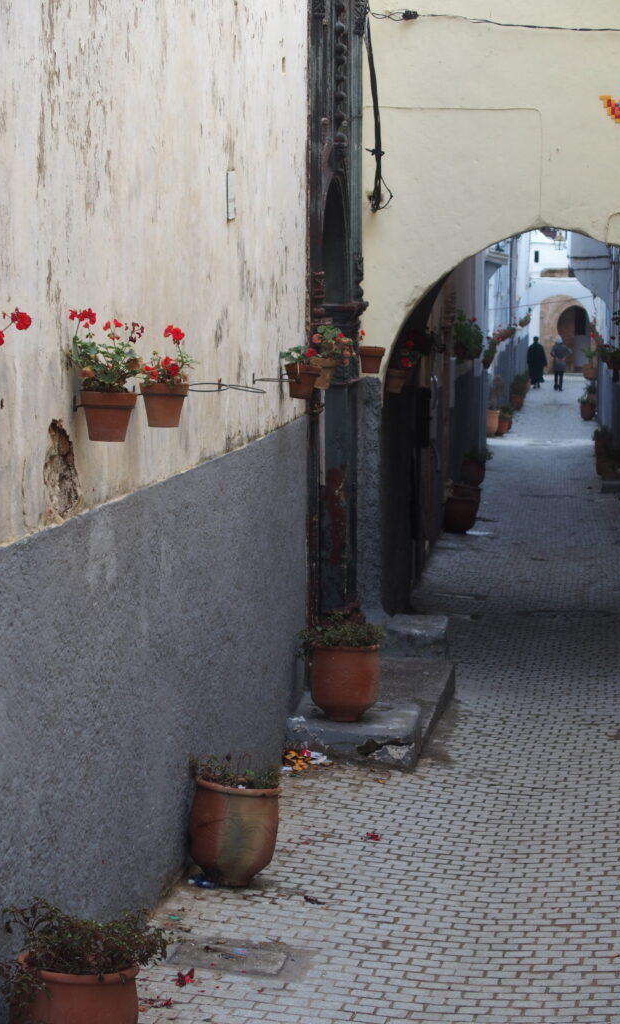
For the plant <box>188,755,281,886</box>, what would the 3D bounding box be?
[{"bbox_3d":[-0.287,1.179,10.400,0.360,0.480,0.355,0,4,0],"label":"plant"}]

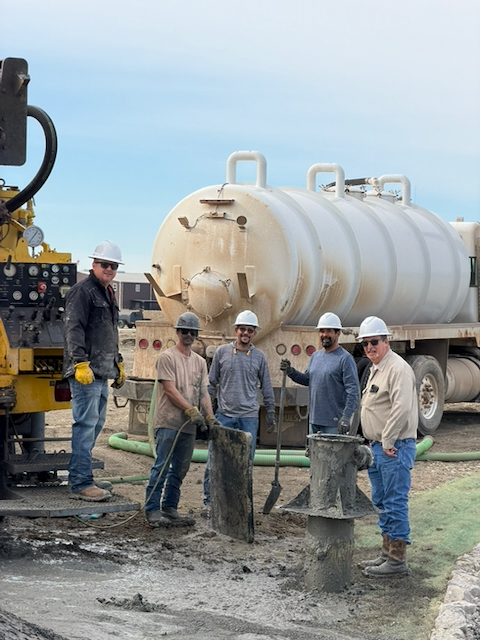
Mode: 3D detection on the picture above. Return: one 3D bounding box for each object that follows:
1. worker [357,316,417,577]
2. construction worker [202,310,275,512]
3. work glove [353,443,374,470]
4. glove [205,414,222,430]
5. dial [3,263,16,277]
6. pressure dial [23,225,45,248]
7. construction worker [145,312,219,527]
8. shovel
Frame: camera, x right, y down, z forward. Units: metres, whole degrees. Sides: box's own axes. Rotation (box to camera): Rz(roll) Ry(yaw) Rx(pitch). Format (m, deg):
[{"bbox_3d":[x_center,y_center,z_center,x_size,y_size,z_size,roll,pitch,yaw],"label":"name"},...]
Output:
[{"bbox_3d":[1.038,0.900,13.100,0.440,1.840,0.580,0,1,-26],"label":"worker"},{"bbox_3d":[-0.014,0.831,16.800,0.630,1.830,0.400,0,1,-3],"label":"construction worker"},{"bbox_3d":[0.842,0.930,12.500,0.140,0.190,0.120,0,1,18],"label":"work glove"},{"bbox_3d":[-0.224,0.869,15.600,0.130,0.160,0.140,-1,1,-30],"label":"glove"},{"bbox_3d":[-1.717,-0.369,13.800,0.100,0.100,0.050,0,1,-14],"label":"dial"},{"bbox_3d":[-1.560,-0.632,14.000,0.160,0.160,0.070,0,1,-5],"label":"pressure dial"},{"bbox_3d":[-0.502,0.849,15.850,0.580,1.830,0.550,-1,1,-36],"label":"construction worker"},{"bbox_3d":[0.317,1.058,16.500,0.160,1.380,0.170,8,-4,-37],"label":"shovel"}]

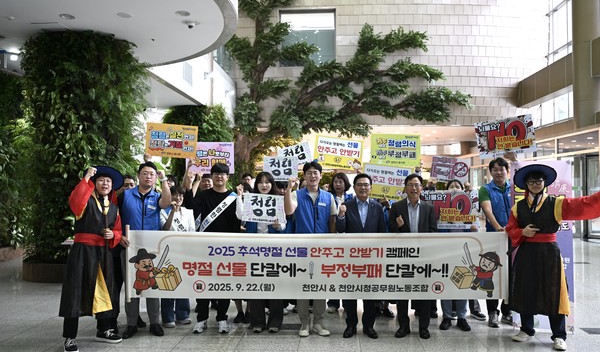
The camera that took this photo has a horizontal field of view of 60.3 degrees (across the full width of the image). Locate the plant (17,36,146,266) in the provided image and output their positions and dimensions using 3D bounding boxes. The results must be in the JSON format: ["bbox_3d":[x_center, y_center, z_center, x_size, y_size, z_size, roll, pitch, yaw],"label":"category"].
[{"bbox_3d":[-3.770,-0.440,9.100,2.050,3.700,2.050,0,-1,3],"label":"plant"}]

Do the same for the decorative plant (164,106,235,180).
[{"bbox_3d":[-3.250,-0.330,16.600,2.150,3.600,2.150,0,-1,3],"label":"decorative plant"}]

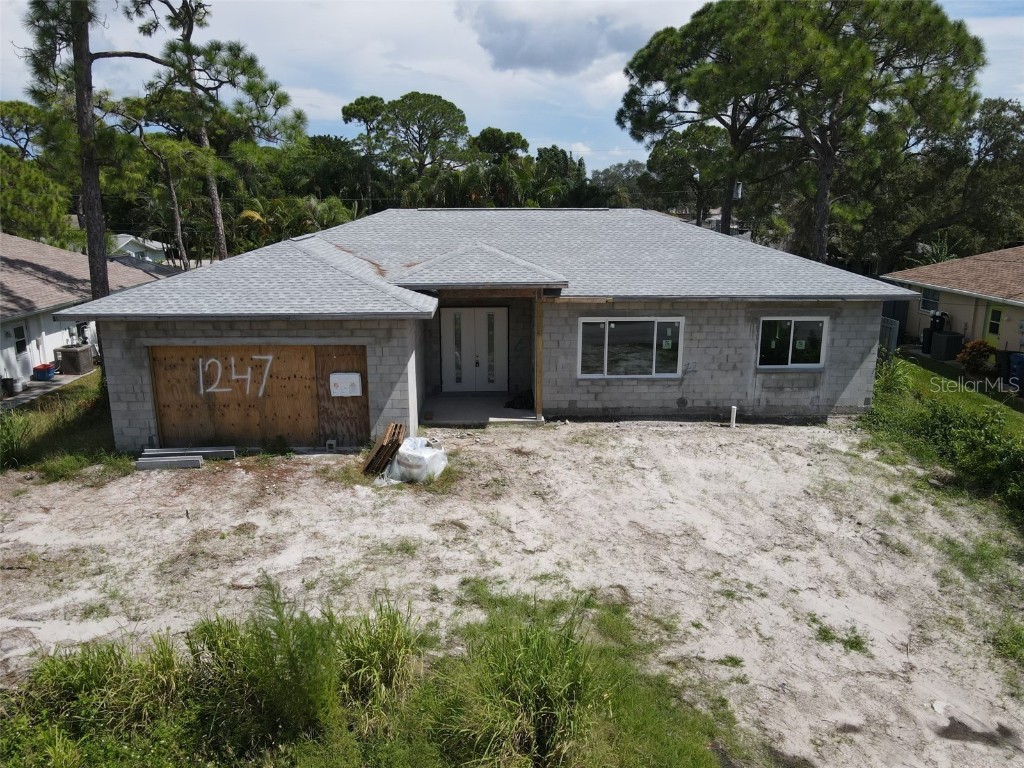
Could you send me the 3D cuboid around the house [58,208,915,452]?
[{"bbox_3d":[0.198,-2.673,22.463,20.200,5.650,14.600,0,13,-1],"label":"house"}]

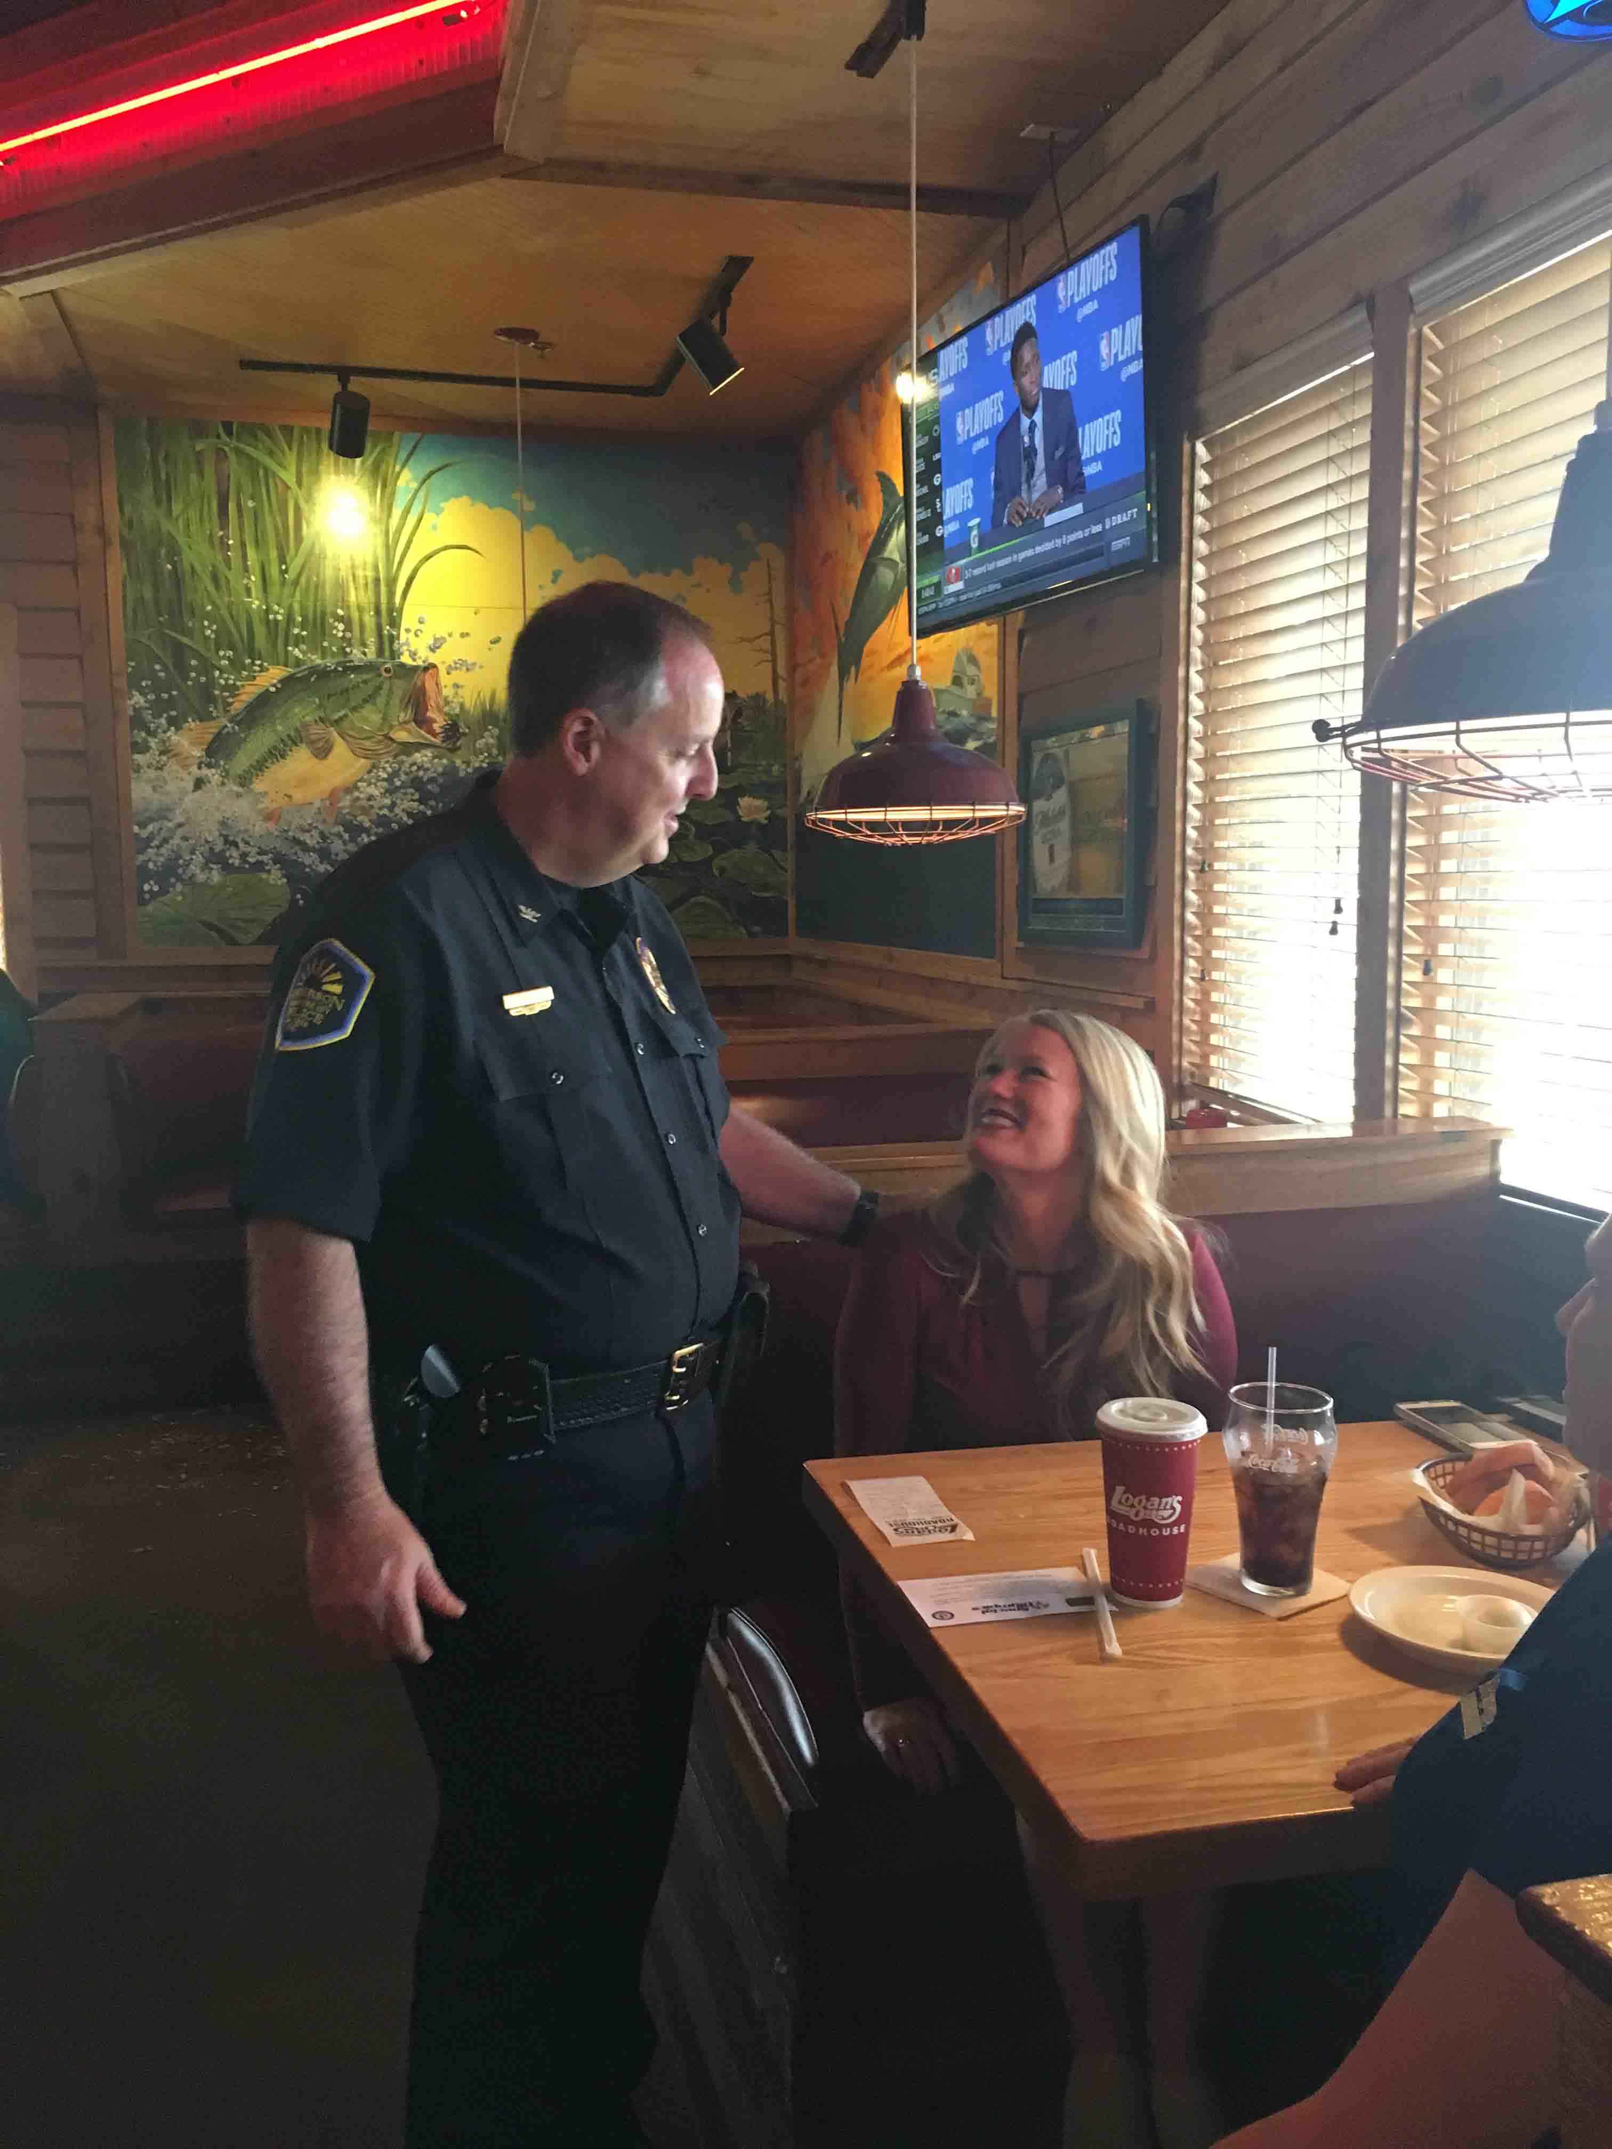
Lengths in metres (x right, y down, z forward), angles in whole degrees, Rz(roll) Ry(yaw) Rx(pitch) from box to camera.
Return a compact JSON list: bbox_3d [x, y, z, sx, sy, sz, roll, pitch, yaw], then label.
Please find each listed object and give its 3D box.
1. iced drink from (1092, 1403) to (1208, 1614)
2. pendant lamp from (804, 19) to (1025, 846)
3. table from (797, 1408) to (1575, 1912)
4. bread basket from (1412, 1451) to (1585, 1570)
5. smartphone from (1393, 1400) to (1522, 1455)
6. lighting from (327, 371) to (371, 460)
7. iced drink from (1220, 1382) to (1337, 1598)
[{"bbox_3d":[0.303,0.375,1.564,0.095,0.160,0.095,1,7,11],"label":"iced drink"},{"bbox_3d":[0.188,-1.074,3.047,0.380,1.332,0.380,0,7,3],"label":"pendant lamp"},{"bbox_3d":[0.494,0.819,1.680,0.830,0.750,0.765,-2,7,-13],"label":"table"},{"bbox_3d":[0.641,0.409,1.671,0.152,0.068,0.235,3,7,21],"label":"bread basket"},{"bbox_3d":[0.725,0.393,1.982,0.079,0.011,0.160,-1,7,-11],"label":"smartphone"},{"bbox_3d":[-1.372,-1.977,5.400,0.115,0.250,0.170,-2,7,-14],"label":"lighting"},{"bbox_3d":[0.419,0.367,1.588,0.100,0.168,0.100,2,7,15],"label":"iced drink"}]

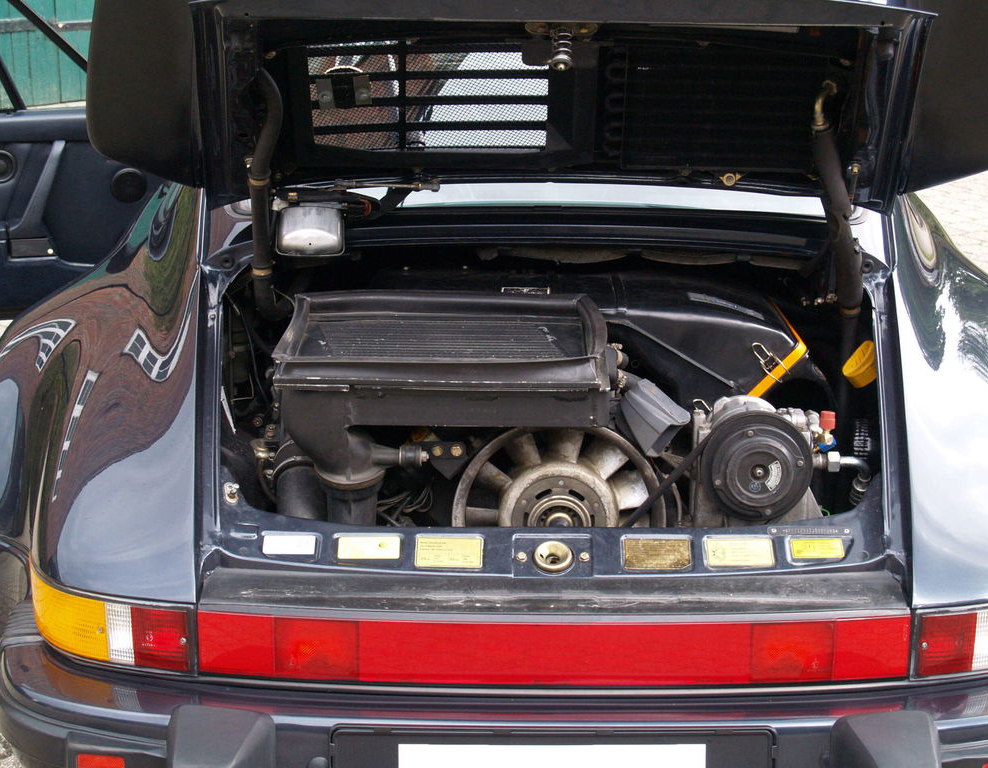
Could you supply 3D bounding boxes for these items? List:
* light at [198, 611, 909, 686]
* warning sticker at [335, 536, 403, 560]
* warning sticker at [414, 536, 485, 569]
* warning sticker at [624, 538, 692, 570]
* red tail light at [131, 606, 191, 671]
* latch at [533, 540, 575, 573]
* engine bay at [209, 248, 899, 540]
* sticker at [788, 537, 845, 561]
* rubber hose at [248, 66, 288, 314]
[{"bbox_3d":[0.075,0.319,2.444,0.888,0.083,0.070,0,16,1],"label":"light"},{"bbox_3d":[-0.161,0.209,2.502,0.081,0.004,0.037,0,51,1],"label":"warning sticker"},{"bbox_3d":[-0.057,0.215,2.492,0.087,0.004,0.045,0,51,1],"label":"warning sticker"},{"bbox_3d":[0.209,0.216,2.485,0.084,0.004,0.043,0,51,1],"label":"warning sticker"},{"bbox_3d":[-0.419,0.318,2.474,0.077,0.083,0.050,4,16,13],"label":"red tail light"},{"bbox_3d":[0.076,0.223,2.494,0.052,0.035,0.052,0,51,1],"label":"latch"},{"bbox_3d":[0.082,0.052,2.793,0.950,0.400,0.620,0,16,1],"label":"engine bay"},{"bbox_3d":[0.413,0.210,2.490,0.072,0.004,0.031,0,51,1],"label":"sticker"},{"bbox_3d":[-0.317,-0.255,2.720,0.052,0.435,0.060,4,41,0],"label":"rubber hose"}]

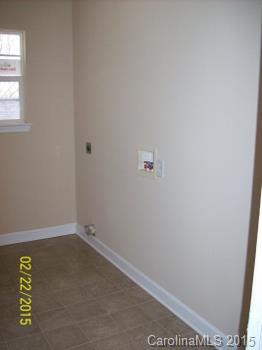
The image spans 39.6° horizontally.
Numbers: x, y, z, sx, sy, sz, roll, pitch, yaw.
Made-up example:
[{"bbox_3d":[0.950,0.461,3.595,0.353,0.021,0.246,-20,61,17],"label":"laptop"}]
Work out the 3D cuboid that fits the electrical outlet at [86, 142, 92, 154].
[{"bbox_3d":[-0.404,-0.250,3.455,0.020,0.110,0.090,-5,11,-29],"label":"electrical outlet"}]

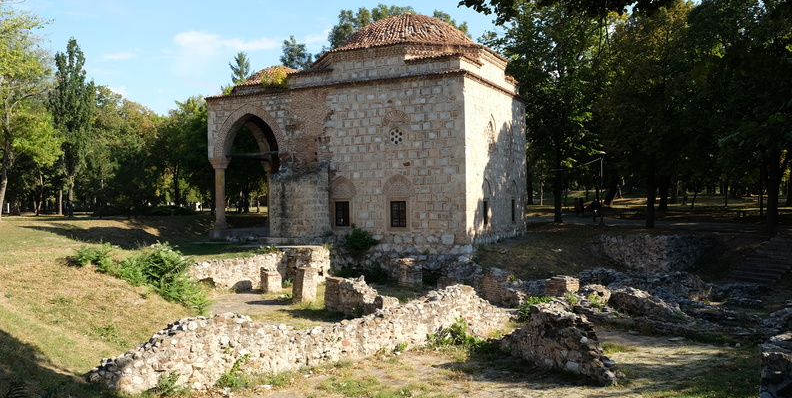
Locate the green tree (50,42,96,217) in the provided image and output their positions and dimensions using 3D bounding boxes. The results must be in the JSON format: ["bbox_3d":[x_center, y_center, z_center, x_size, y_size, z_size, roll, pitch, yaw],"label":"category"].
[{"bbox_3d":[-31.000,-6.950,65.500,4.400,17.100,4.400,0,0,0],"label":"green tree"}]

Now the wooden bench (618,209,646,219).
[{"bbox_3d":[19.600,1.330,56.500,2.100,0.780,0.620,0,0,20],"label":"wooden bench"}]

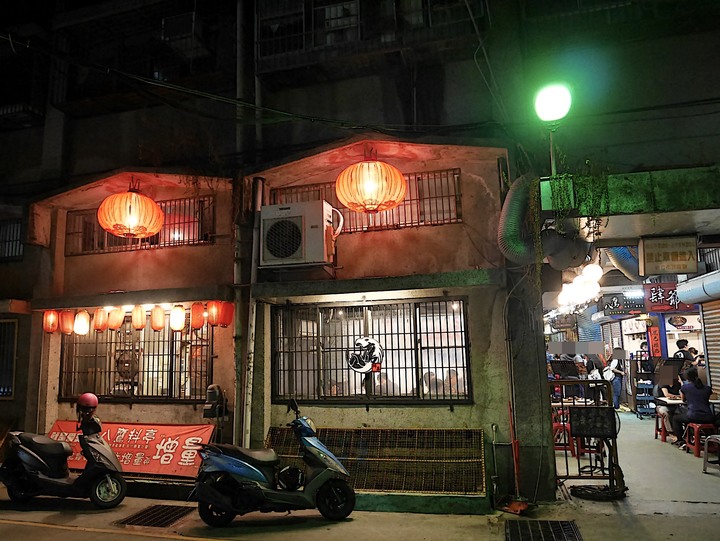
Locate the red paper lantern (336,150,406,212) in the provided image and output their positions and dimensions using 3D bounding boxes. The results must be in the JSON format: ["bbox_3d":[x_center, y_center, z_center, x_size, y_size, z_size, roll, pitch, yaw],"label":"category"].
[{"bbox_3d":[0.135,-1.060,5.984,0.838,0.688,0.838,-1,-10,0],"label":"red paper lantern"}]

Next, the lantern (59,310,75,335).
[{"bbox_3d":[-3.949,0.705,6.737,0.177,0.328,0.177,-4,-9,16],"label":"lantern"}]

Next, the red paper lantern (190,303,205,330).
[{"bbox_3d":[-2.057,0.585,6.353,0.180,0.325,0.180,-4,-10,13],"label":"red paper lantern"}]

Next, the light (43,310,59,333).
[{"bbox_3d":[-4.255,0.702,6.878,0.180,0.325,0.180,-4,-10,13],"label":"light"}]

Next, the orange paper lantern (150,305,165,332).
[{"bbox_3d":[-2.564,0.614,6.350,0.158,0.335,0.158,-4,-9,16],"label":"orange paper lantern"}]

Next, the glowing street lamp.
[{"bbox_3d":[2.154,-1.555,5.547,0.370,1.036,0.370,-4,-10,13],"label":"glowing street lamp"}]

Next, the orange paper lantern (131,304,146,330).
[{"bbox_3d":[-2.897,0.620,6.555,0.180,0.325,0.180,-4,-10,13],"label":"orange paper lantern"}]

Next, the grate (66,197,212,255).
[{"bbox_3d":[-3.100,-0.598,6.935,2.447,0.664,0.070,-4,-9,16],"label":"grate"}]

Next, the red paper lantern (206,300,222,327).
[{"bbox_3d":[-1.996,0.590,6.852,0.180,0.350,0.180,-4,-8,15],"label":"red paper lantern"}]

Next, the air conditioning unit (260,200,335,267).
[{"bbox_3d":[-0.750,-0.410,6.003,0.794,0.723,0.318,-4,-9,16],"label":"air conditioning unit"}]

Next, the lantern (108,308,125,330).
[{"bbox_3d":[-3.180,0.629,6.526,0.187,0.315,0.187,-4,-9,16],"label":"lantern"}]

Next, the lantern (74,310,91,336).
[{"bbox_3d":[-3.751,0.710,6.752,0.180,0.325,0.180,-4,-10,13],"label":"lantern"}]

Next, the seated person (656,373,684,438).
[{"bbox_3d":[5.437,2.359,8.797,0.470,1.210,0.680,3,-11,-23],"label":"seated person"}]

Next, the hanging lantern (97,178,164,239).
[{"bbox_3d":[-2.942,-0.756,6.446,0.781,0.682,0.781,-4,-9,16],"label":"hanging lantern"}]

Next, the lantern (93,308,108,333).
[{"bbox_3d":[-3.412,0.662,6.588,0.169,0.317,0.169,-4,-9,16],"label":"lantern"}]

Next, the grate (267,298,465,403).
[{"bbox_3d":[0.064,0.952,5.798,2.383,1.187,0.070,-4,-9,16],"label":"grate"}]

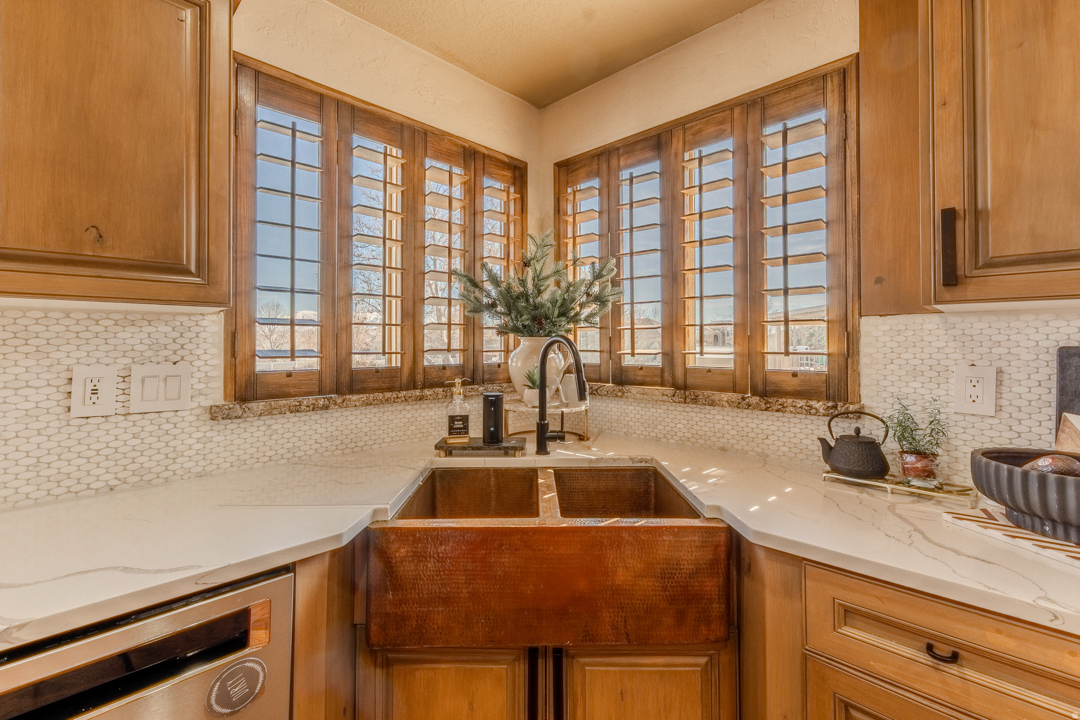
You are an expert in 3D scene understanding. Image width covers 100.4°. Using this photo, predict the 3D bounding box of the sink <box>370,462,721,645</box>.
[{"bbox_3d":[0.015,0.503,1.292,0.828,0.276,0.536,0,2,-1],"label":"sink"}]

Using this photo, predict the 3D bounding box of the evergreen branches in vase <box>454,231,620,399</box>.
[{"bbox_3d":[-0.012,-0.172,1.730,0.620,0.640,0.460,0,1,0],"label":"evergreen branches in vase"}]

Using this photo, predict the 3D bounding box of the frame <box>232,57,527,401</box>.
[{"bbox_3d":[-0.476,-0.396,1.708,0.075,1.010,1.191,2,3,44],"label":"frame"}]

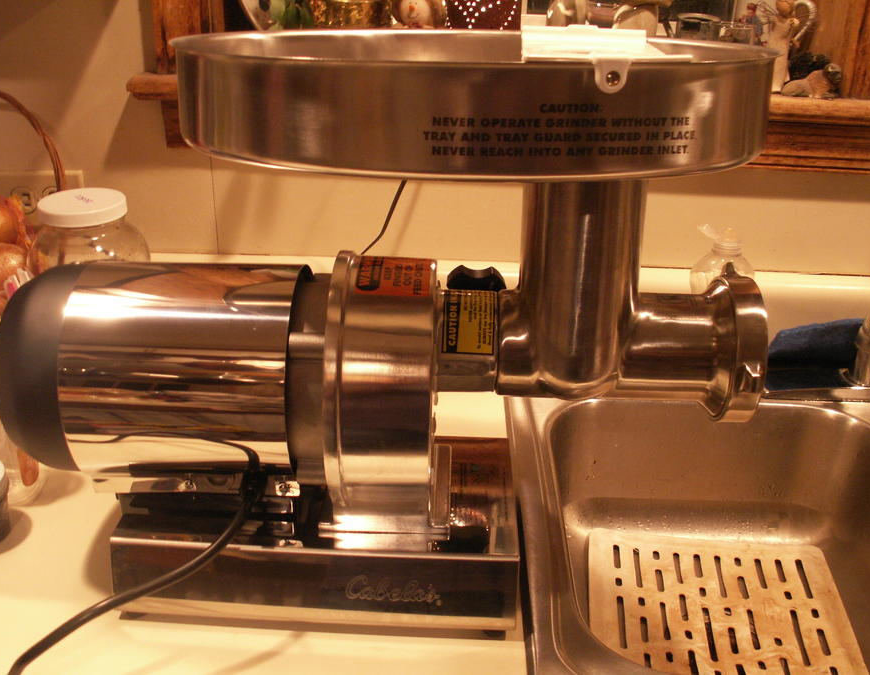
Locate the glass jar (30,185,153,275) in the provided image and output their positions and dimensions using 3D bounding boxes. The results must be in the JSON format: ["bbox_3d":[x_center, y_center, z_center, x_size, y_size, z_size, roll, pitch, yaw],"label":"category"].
[{"bbox_3d":[-0.361,-0.043,0.970,0.122,0.211,0.122,1,26,-1],"label":"glass jar"}]

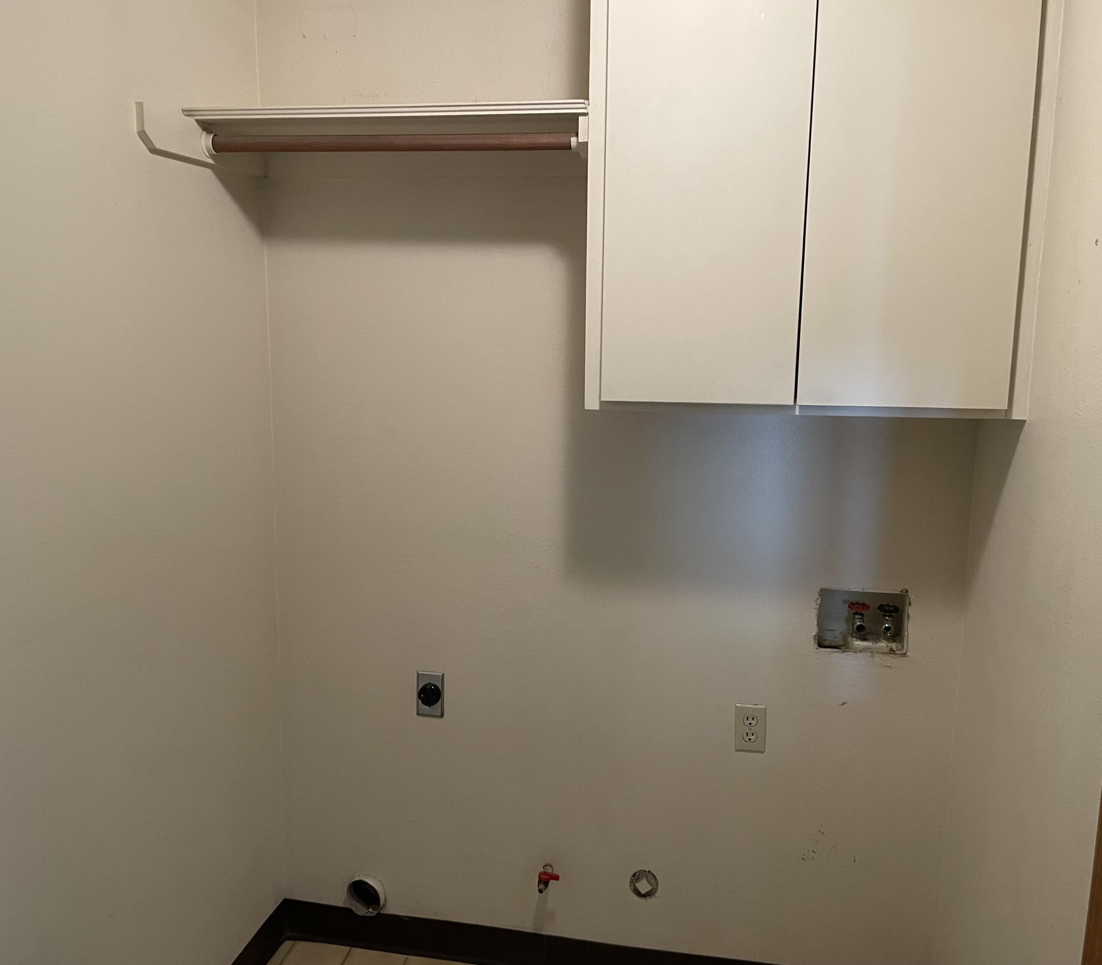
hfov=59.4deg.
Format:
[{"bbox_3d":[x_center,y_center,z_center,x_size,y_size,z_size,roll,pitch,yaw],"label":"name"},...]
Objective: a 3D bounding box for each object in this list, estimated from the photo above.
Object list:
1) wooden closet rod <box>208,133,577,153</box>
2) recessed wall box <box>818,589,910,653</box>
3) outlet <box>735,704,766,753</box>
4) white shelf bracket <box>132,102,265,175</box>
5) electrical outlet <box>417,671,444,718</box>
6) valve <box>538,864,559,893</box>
[{"bbox_3d":[-0.331,-0.679,1.931,0.777,0.034,0.034,3,10,11],"label":"wooden closet rod"},{"bbox_3d":[0.699,0.303,2.182,0.192,0.142,0.080,3,10,11],"label":"recessed wall box"},{"bbox_3d":[0.460,0.570,2.226,0.070,0.115,0.011,3,10,11],"label":"outlet"},{"bbox_3d":[-0.703,-0.700,1.997,0.018,0.085,0.480,3,10,11],"label":"white shelf bracket"},{"bbox_3d":[-0.297,0.521,2.366,0.070,0.115,0.011,3,10,11],"label":"electrical outlet"},{"bbox_3d":[-0.001,0.959,2.342,0.045,0.043,0.076,3,10,11],"label":"valve"}]

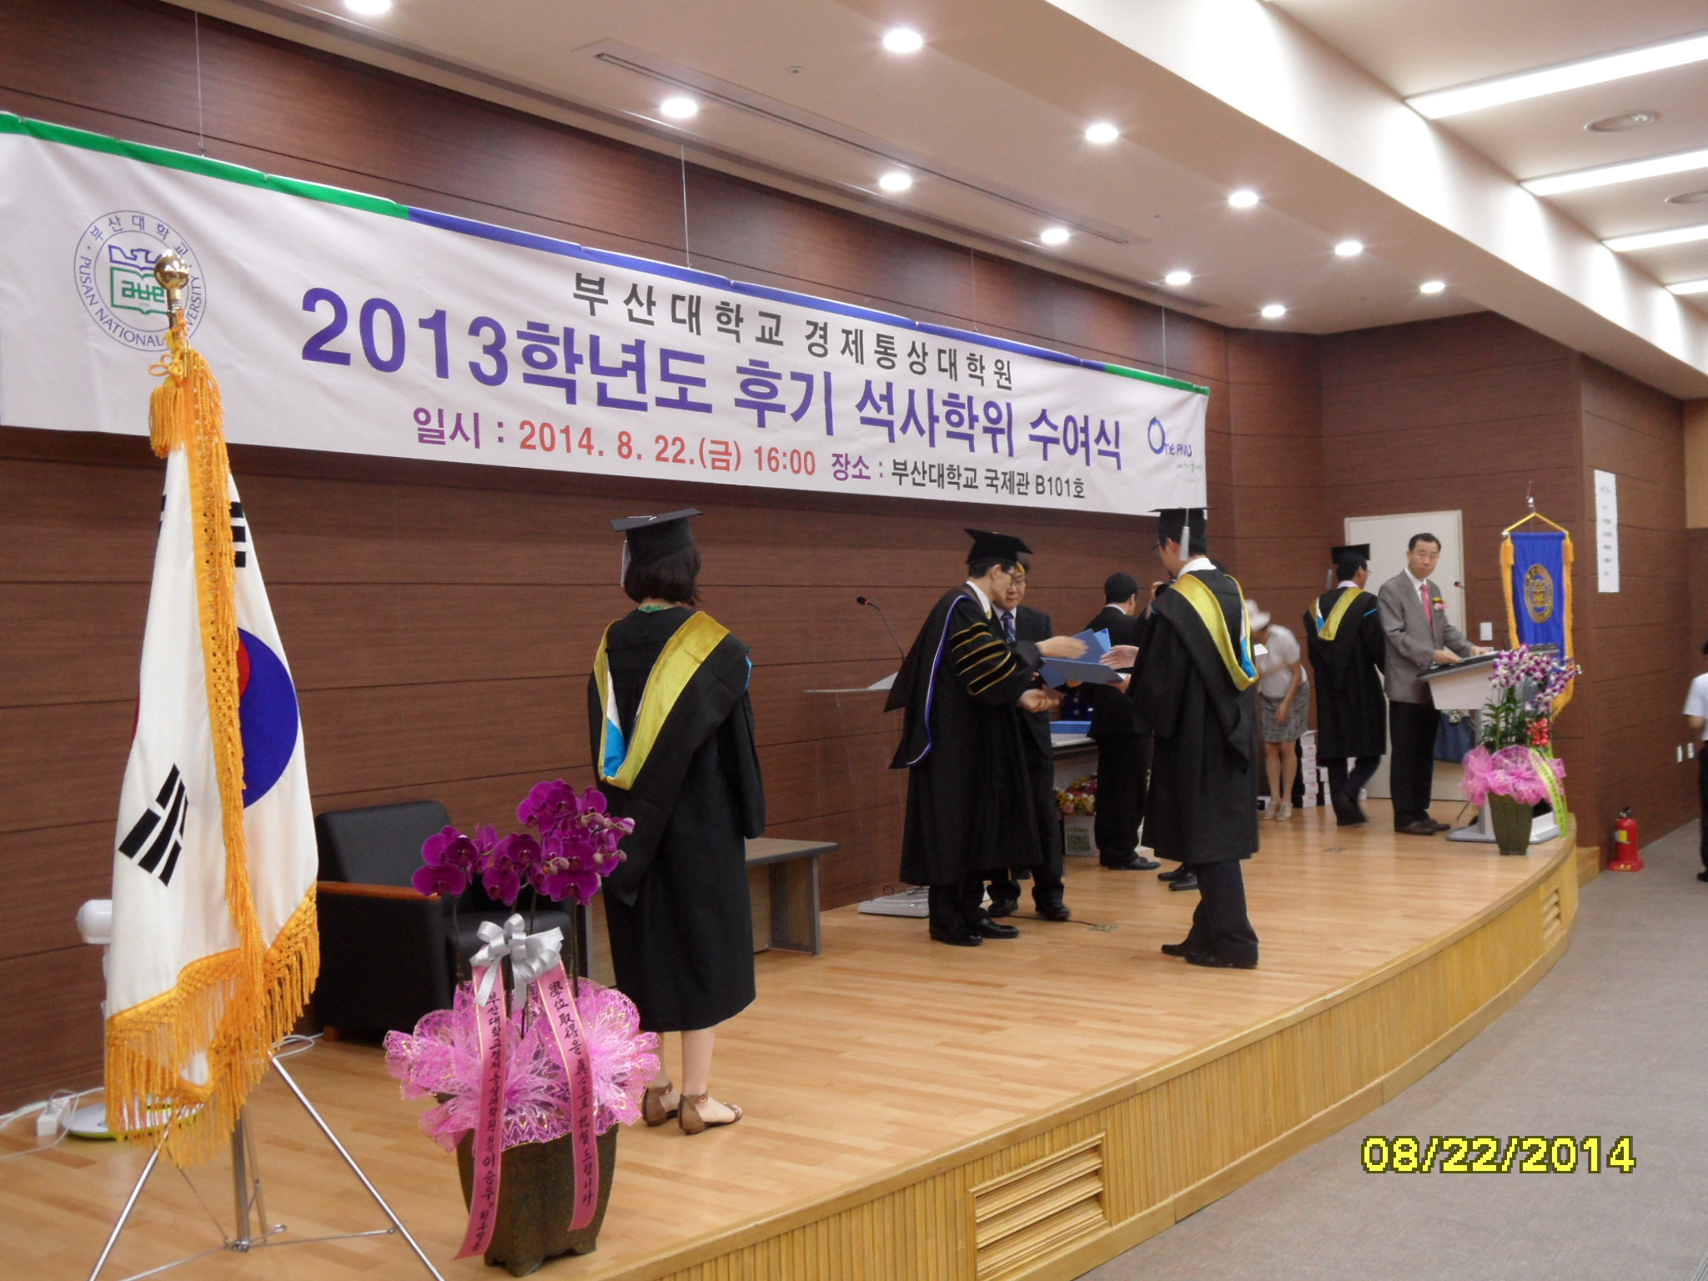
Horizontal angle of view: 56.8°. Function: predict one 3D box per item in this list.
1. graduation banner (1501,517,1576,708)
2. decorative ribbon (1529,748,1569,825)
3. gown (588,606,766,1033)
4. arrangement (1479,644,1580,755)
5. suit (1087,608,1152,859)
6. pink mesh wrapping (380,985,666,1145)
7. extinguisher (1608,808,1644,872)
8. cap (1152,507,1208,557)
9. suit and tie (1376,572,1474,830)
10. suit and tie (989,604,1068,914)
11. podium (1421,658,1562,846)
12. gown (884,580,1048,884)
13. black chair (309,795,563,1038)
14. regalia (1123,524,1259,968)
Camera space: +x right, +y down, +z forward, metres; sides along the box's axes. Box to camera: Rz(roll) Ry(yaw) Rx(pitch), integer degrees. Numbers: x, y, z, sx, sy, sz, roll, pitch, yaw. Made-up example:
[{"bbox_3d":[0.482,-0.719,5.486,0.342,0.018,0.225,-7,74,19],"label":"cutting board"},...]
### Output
[{"bbox_3d":[4.184,-0.126,9.650,0.780,1.174,0.120,-2,1,-34],"label":"graduation banner"},{"bbox_3d":[3.796,0.799,8.630,0.190,0.430,0.160,-2,0,-35],"label":"decorative ribbon"},{"bbox_3d":[-0.487,0.494,4.345,0.500,1.150,0.360,-1,1,38],"label":"gown"},{"bbox_3d":[3.720,0.324,8.700,0.520,0.600,0.430,-2,0,-30],"label":"arrangement"},{"bbox_3d":[1.478,0.516,8.720,0.360,1.420,0.500,-2,0,-32],"label":"suit"},{"bbox_3d":[-0.698,0.891,3.310,0.570,0.300,0.490,-2,0,-12],"label":"pink mesh wrapping"},{"bbox_3d":[5.129,1.318,10.500,0.220,0.426,0.220,-1,1,41],"label":"extinguisher"},{"bbox_3d":[1.294,-0.428,6.250,0.260,0.180,0.250,-2,0,25],"label":"cap"},{"bbox_3d":[3.406,0.359,9.450,0.520,1.520,0.500,-2,1,-40],"label":"suit and tie"},{"bbox_3d":[0.769,0.542,7.250,0.510,1.400,0.360,-2,0,-24],"label":"suit and tie"},{"bbox_3d":[3.856,0.607,9.471,0.630,1.100,0.800,-2,0,40],"label":"podium"},{"bbox_3d":[0.480,0.407,6.728,0.560,1.250,0.560,-2,1,20],"label":"gown"},{"bbox_3d":[-1.359,0.965,5.394,0.700,0.790,0.620,-2,0,38],"label":"black chair"},{"bbox_3d":[1.332,0.394,6.171,0.500,1.720,0.560,-1,1,32],"label":"regalia"}]

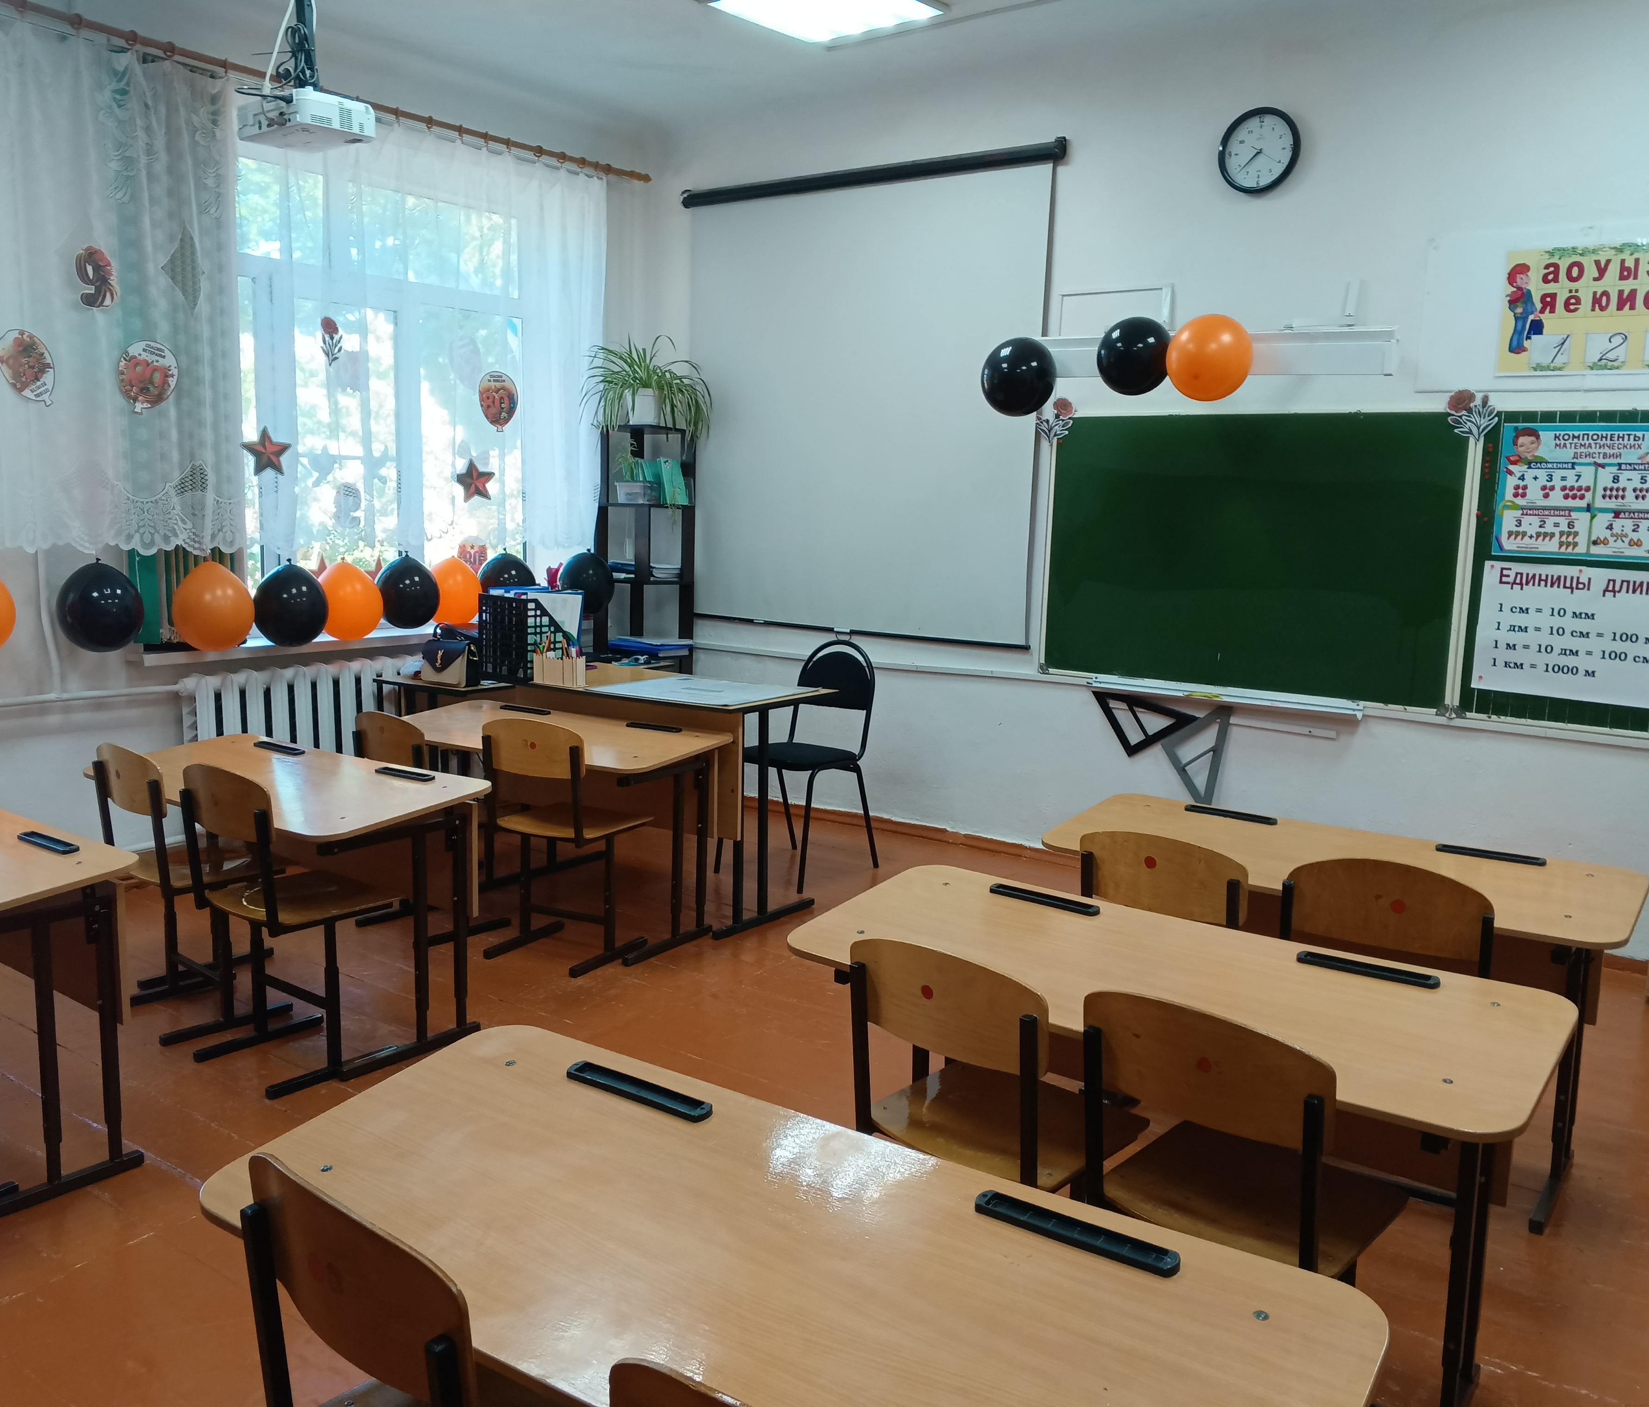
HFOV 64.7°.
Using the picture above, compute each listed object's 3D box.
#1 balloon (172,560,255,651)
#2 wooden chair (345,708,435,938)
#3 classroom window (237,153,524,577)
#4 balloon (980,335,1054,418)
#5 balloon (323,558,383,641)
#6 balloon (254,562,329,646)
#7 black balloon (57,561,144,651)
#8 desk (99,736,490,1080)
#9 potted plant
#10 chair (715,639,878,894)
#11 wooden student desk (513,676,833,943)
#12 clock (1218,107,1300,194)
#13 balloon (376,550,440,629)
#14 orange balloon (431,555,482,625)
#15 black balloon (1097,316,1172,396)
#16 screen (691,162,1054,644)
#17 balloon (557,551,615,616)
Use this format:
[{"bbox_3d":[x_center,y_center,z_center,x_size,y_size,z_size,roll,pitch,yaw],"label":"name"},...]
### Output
[{"bbox_3d":[-2.099,-0.335,4.466,0.258,0.305,0.258,9,12,40],"label":"balloon"},{"bbox_3d":[-1.287,0.375,4.330,0.390,0.740,0.430,8,11,34],"label":"wooden chair"},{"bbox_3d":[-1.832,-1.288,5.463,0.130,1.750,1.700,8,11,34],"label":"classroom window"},{"bbox_3d":[0.716,-1.200,4.786,0.265,0.280,0.265,1,9,0],"label":"balloon"},{"bbox_3d":[-1.800,-0.389,4.937,0.250,0.300,0.250,8,11,34],"label":"balloon"},{"bbox_3d":[-1.914,-0.358,4.679,0.250,0.298,0.250,9,12,40],"label":"balloon"},{"bbox_3d":[-2.336,-0.312,4.192,0.255,0.295,0.255,9,12,40],"label":"black balloon"},{"bbox_3d":[-1.476,0.515,3.545,1.200,0.686,0.505,7,11,35],"label":"desk"},{"bbox_3d":[-0.812,-1.432,5.952,0.570,0.470,0.520,0,9,-8],"label":"potted plant"},{"bbox_3d":[-0.108,0.217,5.016,0.470,0.875,0.530,7,11,35],"label":"chair"},{"bbox_3d":[-0.583,0.313,4.696,1.100,0.766,0.555,7,11,35],"label":"wooden student desk"},{"bbox_3d":[1.480,-1.881,4.429,0.282,0.282,0.045,7,11,33],"label":"clock"},{"bbox_3d":[-1.647,-0.447,5.149,0.250,0.295,0.250,8,11,34],"label":"balloon"},{"bbox_3d":[-1.474,-0.448,5.201,0.220,0.270,0.220,7,11,35],"label":"orange balloon"},{"bbox_3d":[1.077,-1.207,4.520,0.260,0.275,0.260,7,11,35],"label":"black balloon"},{"bbox_3d":[0.114,-1.258,5.582,1.830,1.900,0.070,8,11,34],"label":"screen"},{"bbox_3d":[-1.086,-0.546,5.943,0.250,0.290,0.250,1,9,0],"label":"balloon"}]

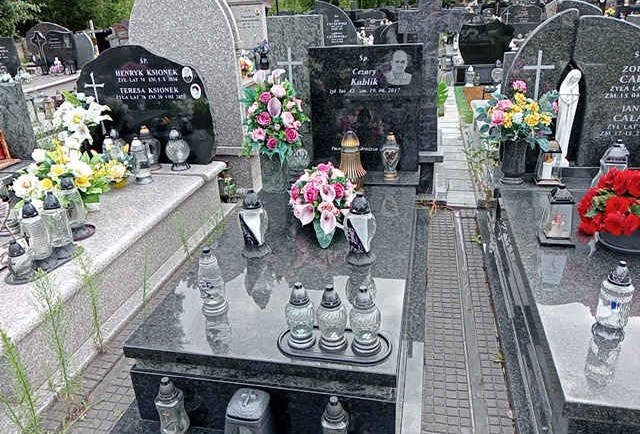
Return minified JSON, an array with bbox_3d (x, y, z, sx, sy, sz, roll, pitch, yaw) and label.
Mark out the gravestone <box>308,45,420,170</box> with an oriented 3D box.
[{"bbox_3d":[0.264,-0.624,3.057,0.645,0.725,0.080,2,23,12],"label":"gravestone"}]

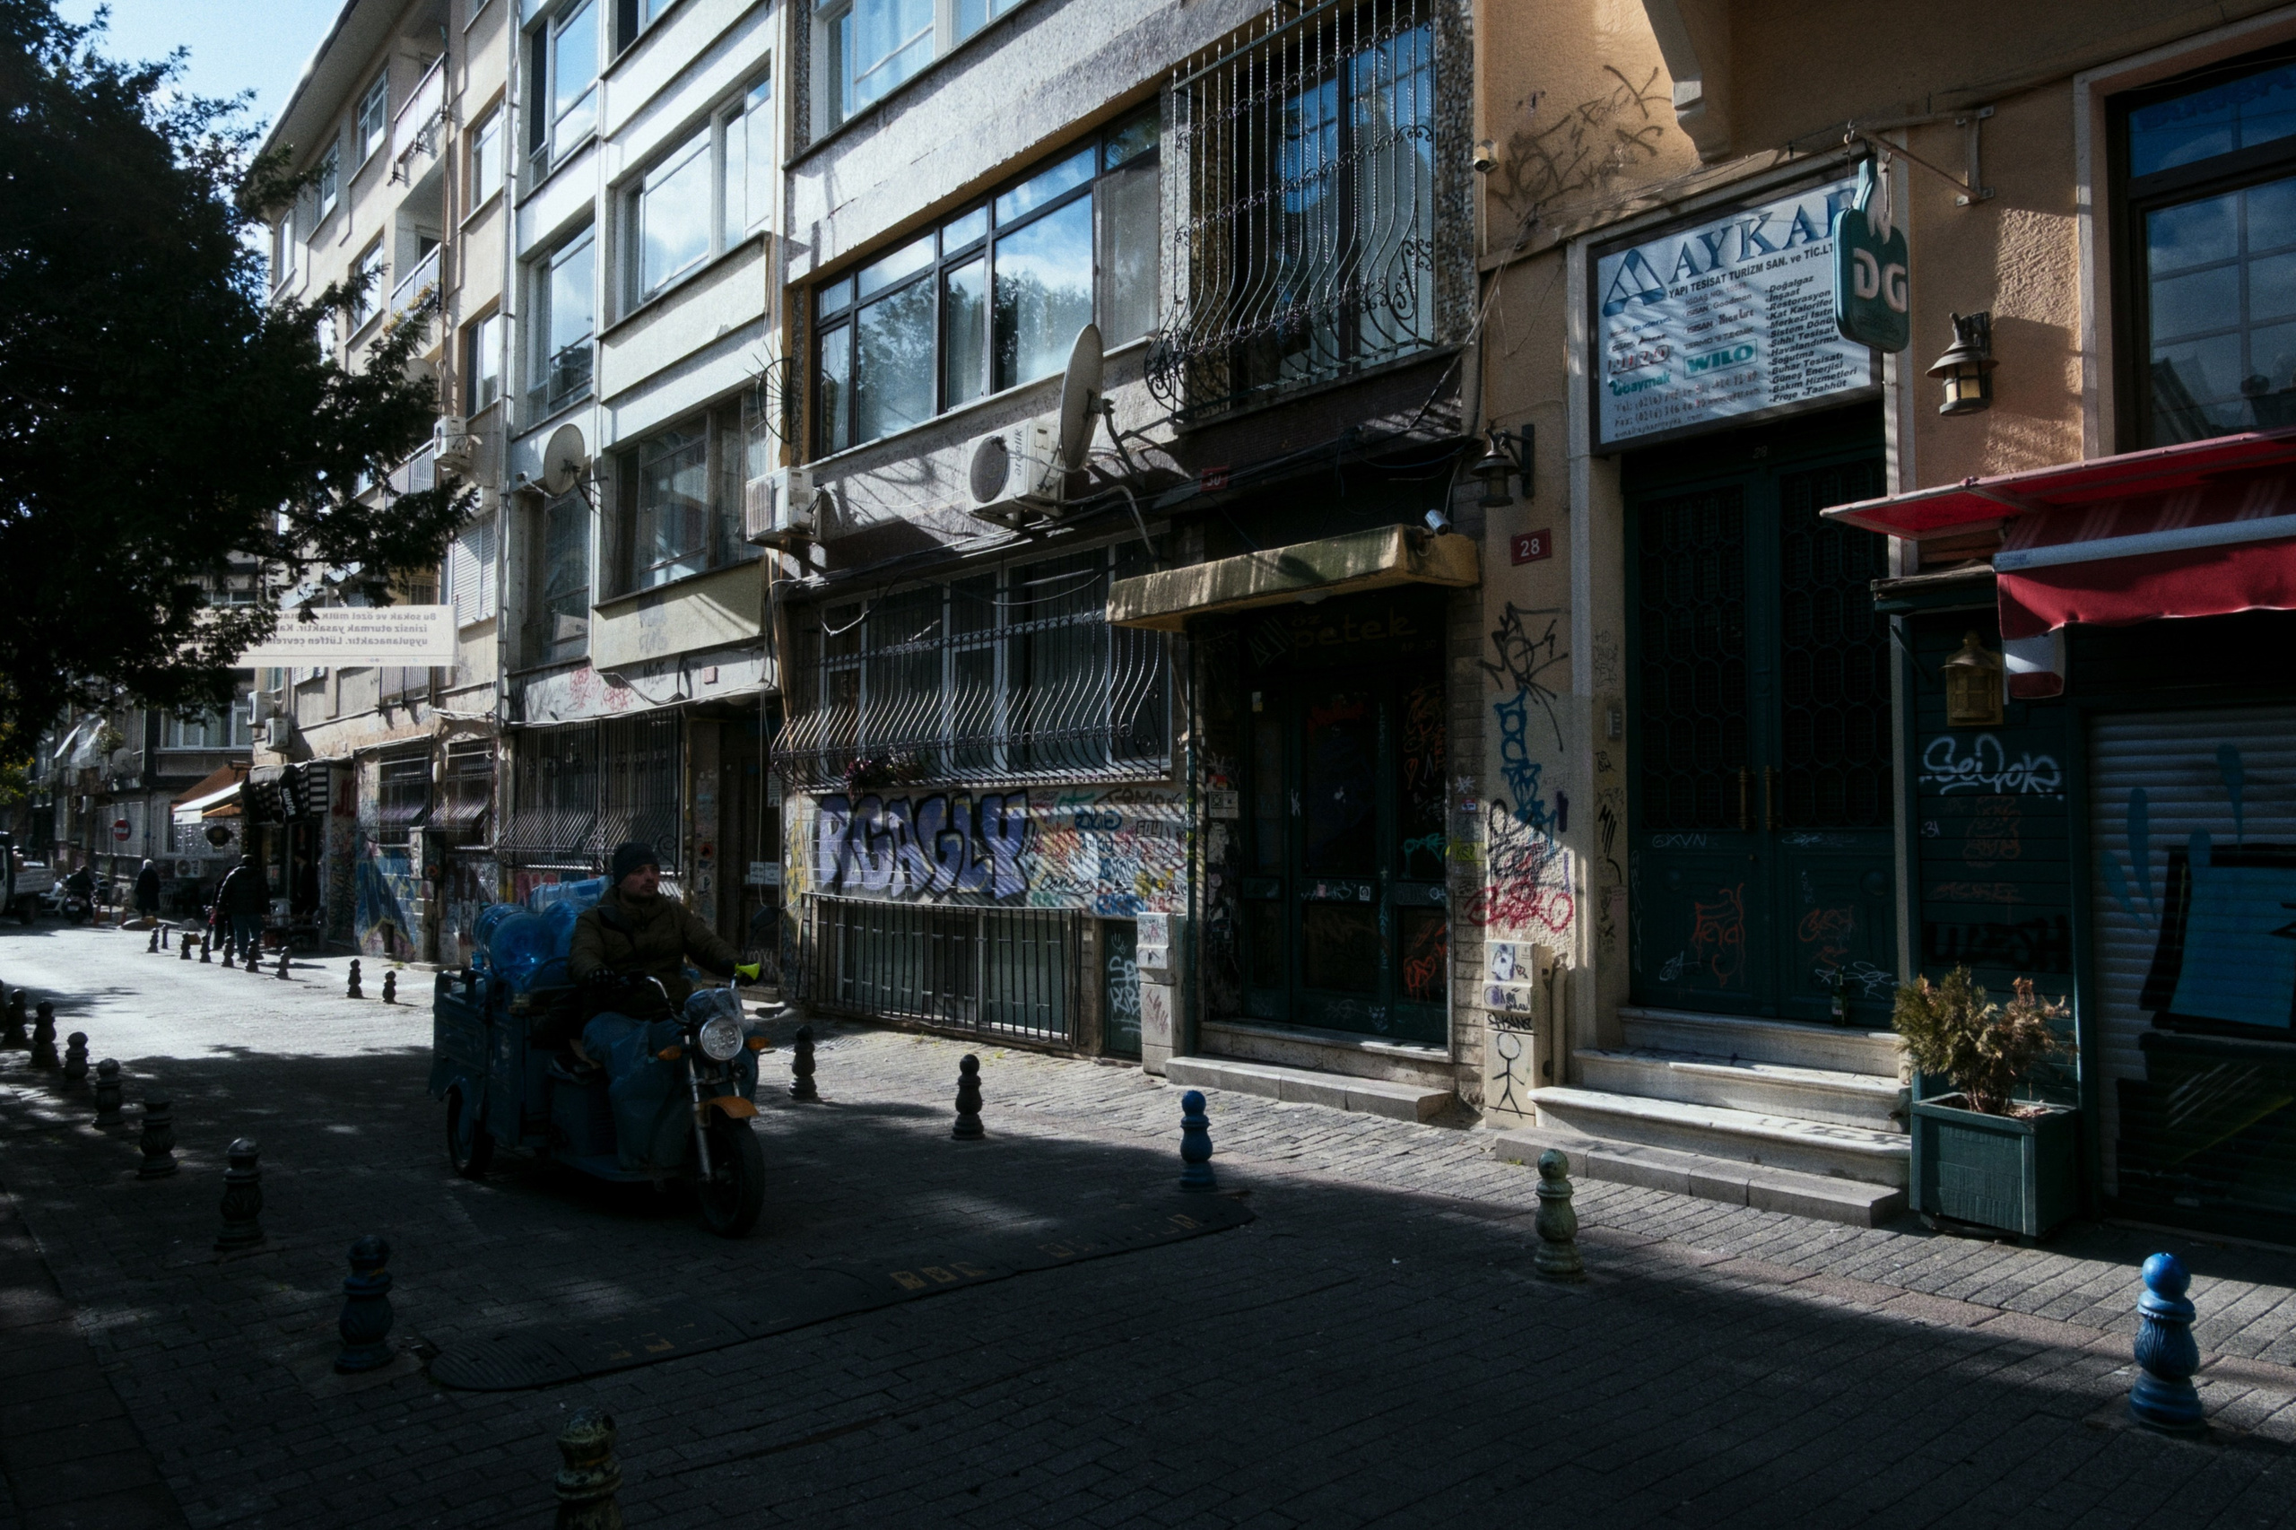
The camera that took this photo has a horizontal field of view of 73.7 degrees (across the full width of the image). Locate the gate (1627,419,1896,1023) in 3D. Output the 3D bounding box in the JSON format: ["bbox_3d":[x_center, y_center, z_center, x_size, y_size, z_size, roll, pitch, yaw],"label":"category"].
[{"bbox_3d":[3.160,-0.202,7.868,0.100,2.980,1.560,3,-4,-41],"label":"gate"}]

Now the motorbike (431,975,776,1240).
[{"bbox_3d":[-2.444,1.490,7.243,1.020,1.090,2.670,3,-4,-41],"label":"motorbike"}]

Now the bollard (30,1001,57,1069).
[{"bbox_3d":[-8.184,1.998,11.357,0.170,0.440,0.170,3,-4,-41],"label":"bollard"}]

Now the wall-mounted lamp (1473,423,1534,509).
[{"bbox_3d":[1.997,-1.644,8.493,0.400,0.435,0.260,3,-4,-41],"label":"wall-mounted lamp"}]

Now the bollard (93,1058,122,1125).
[{"bbox_3d":[-5.947,1.867,8.770,0.148,0.360,0.148,3,-4,-41],"label":"bollard"}]

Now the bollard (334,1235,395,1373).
[{"bbox_3d":[-2.478,1.696,4.862,0.180,0.396,0.180,2,-3,-27],"label":"bollard"}]

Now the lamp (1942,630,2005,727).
[{"bbox_3d":[3.563,-0.377,6.673,0.160,0.415,0.260,3,-4,-41],"label":"lamp"}]

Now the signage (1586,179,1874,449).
[{"bbox_3d":[3.074,-2.374,8.102,0.120,1.199,1.607,3,-4,-41],"label":"signage"}]

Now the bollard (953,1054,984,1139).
[{"bbox_3d":[-1.021,1.885,8.710,0.184,0.461,0.184,0,-3,-7],"label":"bollard"}]

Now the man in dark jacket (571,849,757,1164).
[{"bbox_3d":[-2.167,1.033,6.873,0.660,1.380,0.780,3,-4,-41],"label":"man in dark jacket"}]

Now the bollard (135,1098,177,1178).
[{"bbox_3d":[-5.028,1.873,7.777,0.184,0.422,0.184,2,-3,-33],"label":"bollard"}]

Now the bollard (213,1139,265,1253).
[{"bbox_3d":[-3.753,1.770,6.349,0.184,0.440,0.184,2,-3,-30],"label":"bollard"}]

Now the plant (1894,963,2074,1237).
[{"bbox_3d":[3.588,1.415,6.564,0.580,1.080,0.680,3,-4,-41],"label":"plant"}]

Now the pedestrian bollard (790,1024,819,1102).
[{"bbox_3d":[-2.175,1.884,9.705,0.172,0.450,0.172,3,-4,-41],"label":"pedestrian bollard"}]

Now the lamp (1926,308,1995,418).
[{"bbox_3d":[3.580,-1.759,6.708,0.340,0.451,0.265,3,-4,-41],"label":"lamp"}]

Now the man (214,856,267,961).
[{"bbox_3d":[-14.514,2.298,24.500,0.620,1.720,0.380,3,-4,-41],"label":"man"}]

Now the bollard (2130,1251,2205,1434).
[{"bbox_3d":[2.704,1.520,4.065,0.176,0.455,0.176,3,-4,-41],"label":"bollard"}]

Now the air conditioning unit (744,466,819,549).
[{"bbox_3d":[-3.720,-2.602,15.504,0.290,0.610,0.878,3,-4,-41],"label":"air conditioning unit"}]

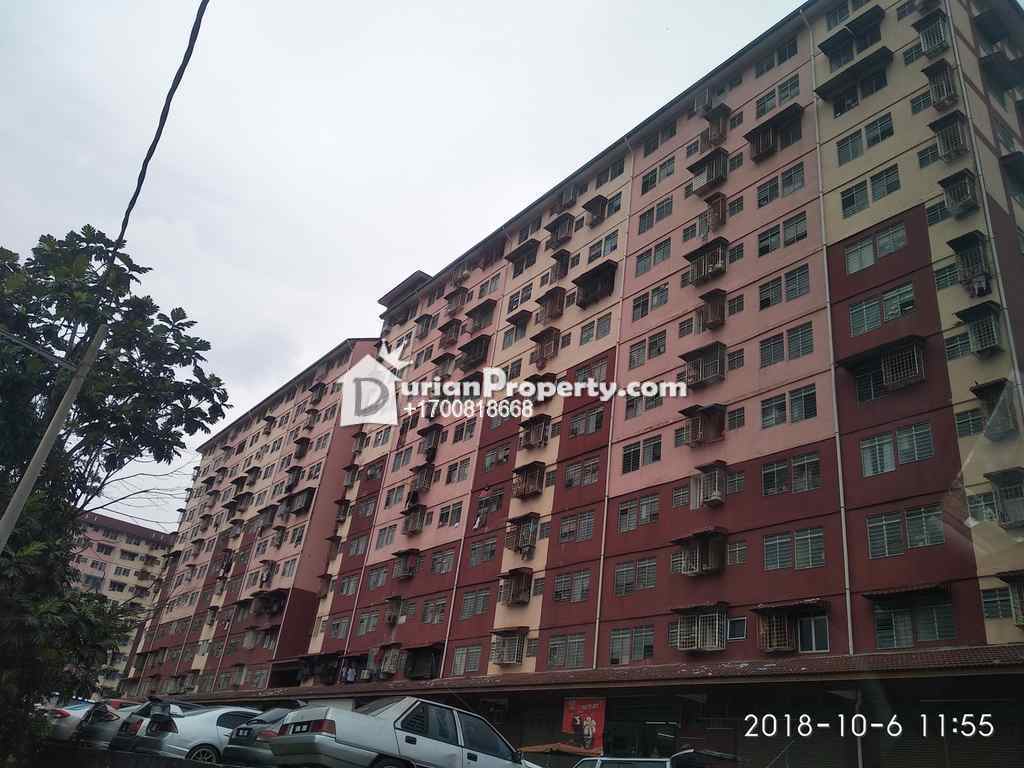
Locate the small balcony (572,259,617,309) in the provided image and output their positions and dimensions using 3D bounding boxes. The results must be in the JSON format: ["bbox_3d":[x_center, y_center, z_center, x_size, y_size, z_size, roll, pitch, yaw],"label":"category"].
[{"bbox_3d":[4.527,-5.463,43.167,0.692,1.932,2.996,25,-32,-29],"label":"small balcony"}]

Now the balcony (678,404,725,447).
[{"bbox_3d":[7.949,1.698,32.068,0.680,1.600,2.030,26,-33,-30],"label":"balcony"}]

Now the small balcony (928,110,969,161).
[{"bbox_3d":[15.593,-8.821,27.371,0.620,1.650,1.100,25,-32,-29],"label":"small balcony"}]

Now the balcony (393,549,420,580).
[{"bbox_3d":[-6.771,11.277,47.886,0.600,1.760,2.558,25,-32,-29],"label":"balcony"}]

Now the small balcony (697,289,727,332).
[{"bbox_3d":[8.703,-3.250,33.460,0.704,1.443,1.003,25,-32,-29],"label":"small balcony"}]

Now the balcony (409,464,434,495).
[{"bbox_3d":[-6.073,6.250,50.615,0.580,1.622,2.447,25,-32,-29],"label":"balcony"}]

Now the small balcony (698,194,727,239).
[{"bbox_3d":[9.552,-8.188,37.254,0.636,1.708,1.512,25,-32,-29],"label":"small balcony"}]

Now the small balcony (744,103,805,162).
[{"bbox_3d":[12.186,-11.700,35.788,0.680,1.600,2.850,26,-33,-30],"label":"small balcony"}]

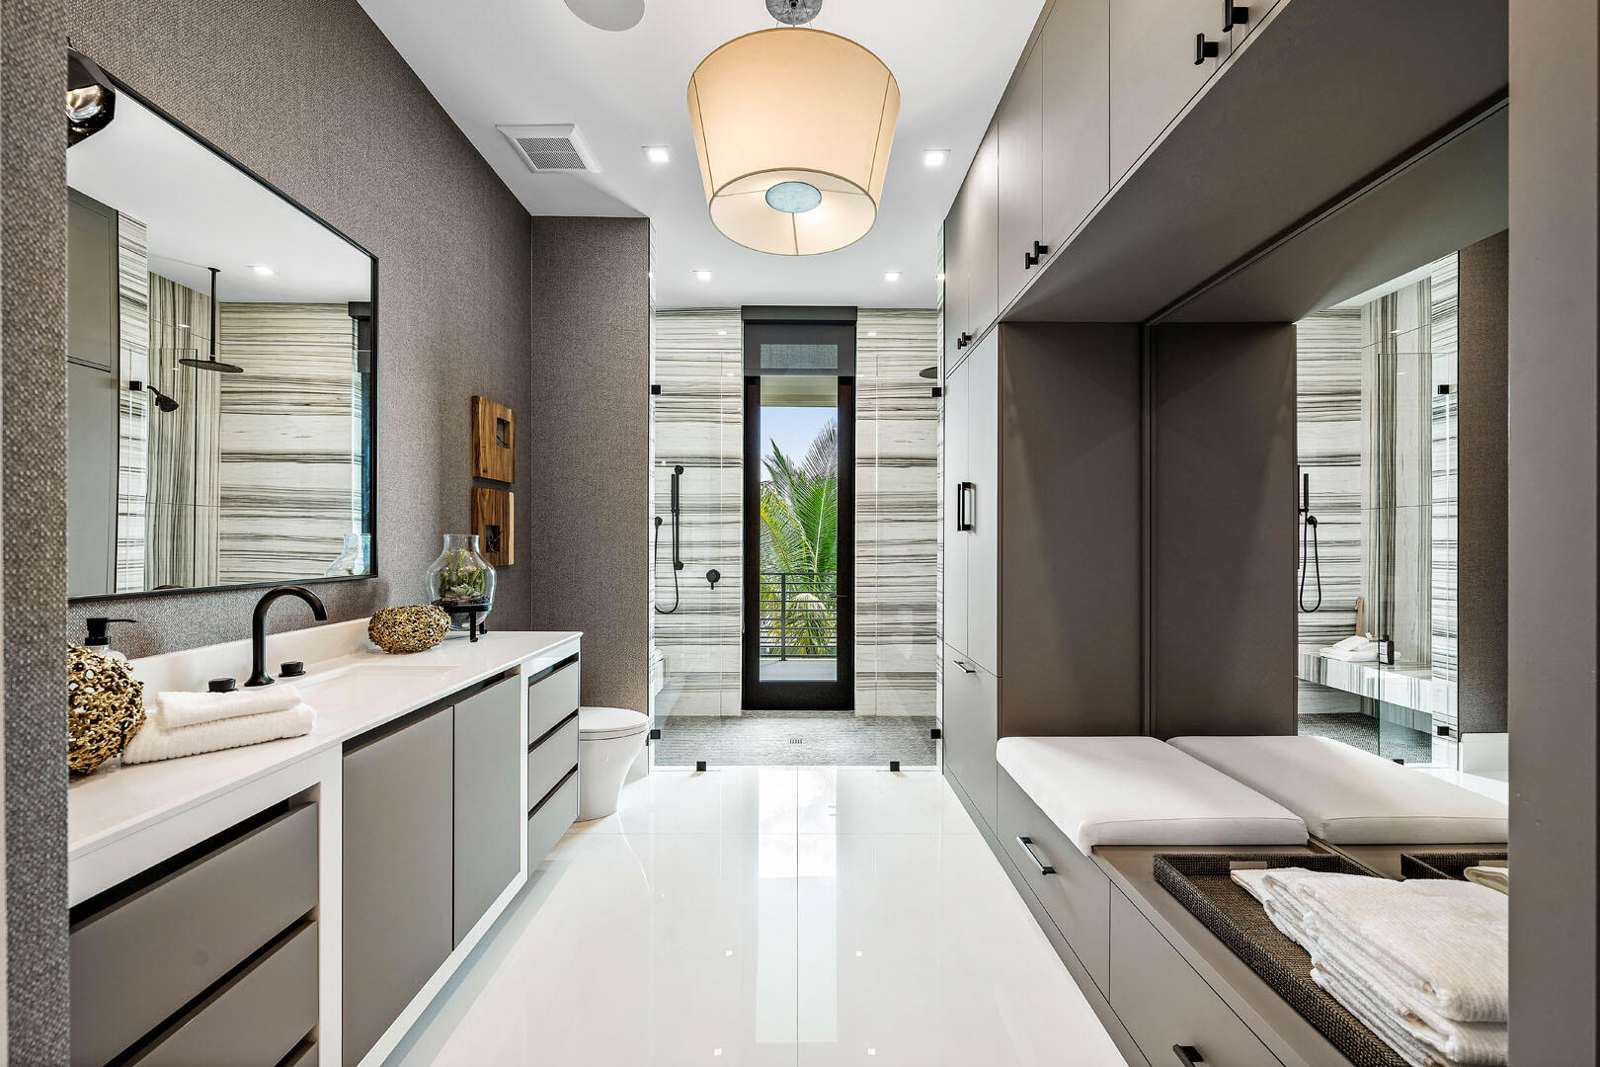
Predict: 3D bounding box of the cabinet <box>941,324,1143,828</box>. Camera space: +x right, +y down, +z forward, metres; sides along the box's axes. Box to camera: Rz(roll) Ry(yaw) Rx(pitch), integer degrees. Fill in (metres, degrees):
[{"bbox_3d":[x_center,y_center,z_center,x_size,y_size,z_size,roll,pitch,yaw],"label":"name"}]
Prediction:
[{"bbox_3d":[1.085,0.223,2.958,0.589,2.120,0.924,0,-1,0],"label":"cabinet"}]

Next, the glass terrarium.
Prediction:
[{"bbox_3d":[-1.266,0.200,2.340,0.240,0.392,0.240,0,-1,0],"label":"glass terrarium"}]

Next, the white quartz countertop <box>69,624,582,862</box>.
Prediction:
[{"bbox_3d":[-1.157,0.395,1.558,0.577,0.025,1.915,0,-1,0],"label":"white quartz countertop"}]

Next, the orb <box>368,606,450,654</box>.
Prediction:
[{"bbox_3d":[-1.273,0.312,2.030,0.230,0.158,0.230,0,-1,0],"label":"orb"}]

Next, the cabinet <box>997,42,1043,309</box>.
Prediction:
[{"bbox_3d":[1.085,-1.257,2.260,0.579,0.780,0.432,0,-1,0],"label":"cabinet"}]

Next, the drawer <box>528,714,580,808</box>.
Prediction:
[{"bbox_3d":[-1.091,0.802,2.208,0.450,0.190,0.445,0,-1,0],"label":"drawer"}]

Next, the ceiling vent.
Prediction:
[{"bbox_3d":[-1.123,-1.727,2.820,0.333,0.025,0.340,0,-1,0],"label":"ceiling vent"}]

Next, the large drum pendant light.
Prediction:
[{"bbox_3d":[-0.019,-1.191,2.020,0.680,0.340,0.680,0,-1,0],"label":"large drum pendant light"}]

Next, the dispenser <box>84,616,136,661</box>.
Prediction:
[{"bbox_3d":[-1.335,0.271,1.200,0.110,0.217,0.074,0,-1,3],"label":"dispenser"}]

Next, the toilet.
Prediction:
[{"bbox_3d":[-1.083,0.963,2.955,0.735,0.700,0.380,0,-1,0],"label":"toilet"}]

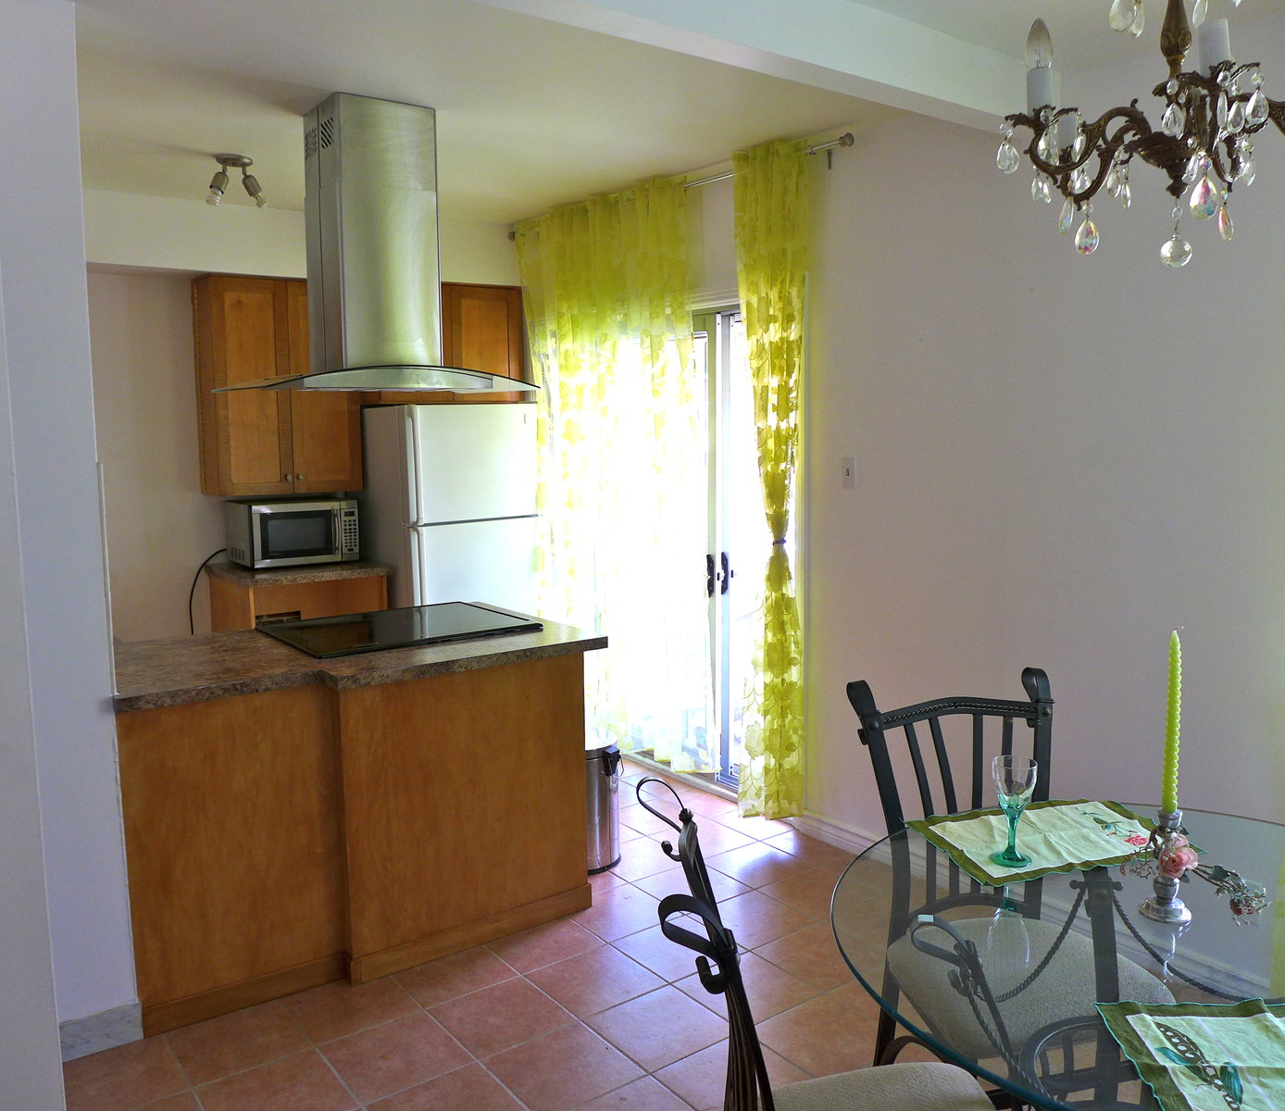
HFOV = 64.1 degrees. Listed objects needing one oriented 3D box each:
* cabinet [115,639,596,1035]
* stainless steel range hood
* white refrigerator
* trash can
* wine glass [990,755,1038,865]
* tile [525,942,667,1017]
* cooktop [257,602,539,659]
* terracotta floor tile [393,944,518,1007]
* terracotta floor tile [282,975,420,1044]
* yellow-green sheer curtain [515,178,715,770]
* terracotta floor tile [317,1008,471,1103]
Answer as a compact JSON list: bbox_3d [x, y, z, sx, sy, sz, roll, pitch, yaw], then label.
[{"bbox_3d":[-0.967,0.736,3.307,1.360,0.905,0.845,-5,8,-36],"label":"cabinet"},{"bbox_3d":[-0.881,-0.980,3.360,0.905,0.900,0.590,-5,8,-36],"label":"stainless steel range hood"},{"bbox_3d":[-1.030,0.072,5.542,0.750,1.710,0.740,-4,8,-32],"label":"white refrigerator"},{"bbox_3d":[-0.218,0.901,3.787,0.300,0.460,0.285,0,7,0],"label":"trash can"},{"bbox_3d":[0.698,0.482,1.938,0.085,0.190,0.085,-5,8,-36],"label":"wine glass"},{"bbox_3d":[-0.136,1.232,2.970,0.303,0.010,0.303,-5,8,-36],"label":"tile"},{"bbox_3d":[-0.825,0.247,3.465,0.765,0.028,0.630,-5,8,-35],"label":"cooktop"},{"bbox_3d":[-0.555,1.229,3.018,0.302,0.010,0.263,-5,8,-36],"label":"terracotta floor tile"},{"bbox_3d":[-0.807,1.250,2.853,0.302,0.010,0.283,-5,8,-36],"label":"terracotta floor tile"},{"bbox_3d":[-0.171,-0.357,4.830,0.120,2.530,1.580,-5,8,-36],"label":"yellow-green sheer curtain"},{"bbox_3d":[-0.628,1.276,2.617,0.303,0.010,0.303,-5,8,-36],"label":"terracotta floor tile"}]

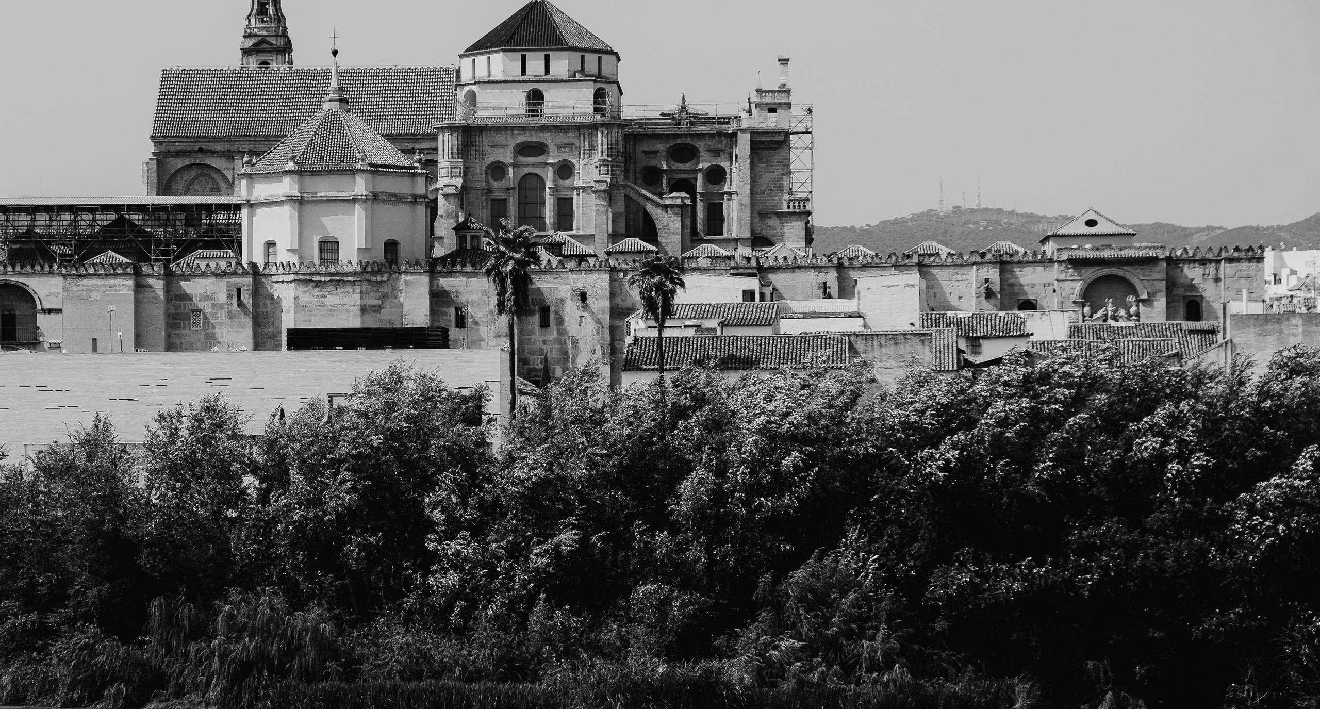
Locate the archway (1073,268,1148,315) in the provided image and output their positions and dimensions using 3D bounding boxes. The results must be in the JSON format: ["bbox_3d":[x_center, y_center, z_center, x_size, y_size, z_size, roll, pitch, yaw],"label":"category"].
[{"bbox_3d":[35.440,-4.900,239.300,5.950,3.900,1.100,-1,-1,1],"label":"archway"}]

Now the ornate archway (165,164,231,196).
[{"bbox_3d":[-44.990,-16.840,296.000,6.650,3.500,1.100,-1,-1,1],"label":"ornate archway"}]

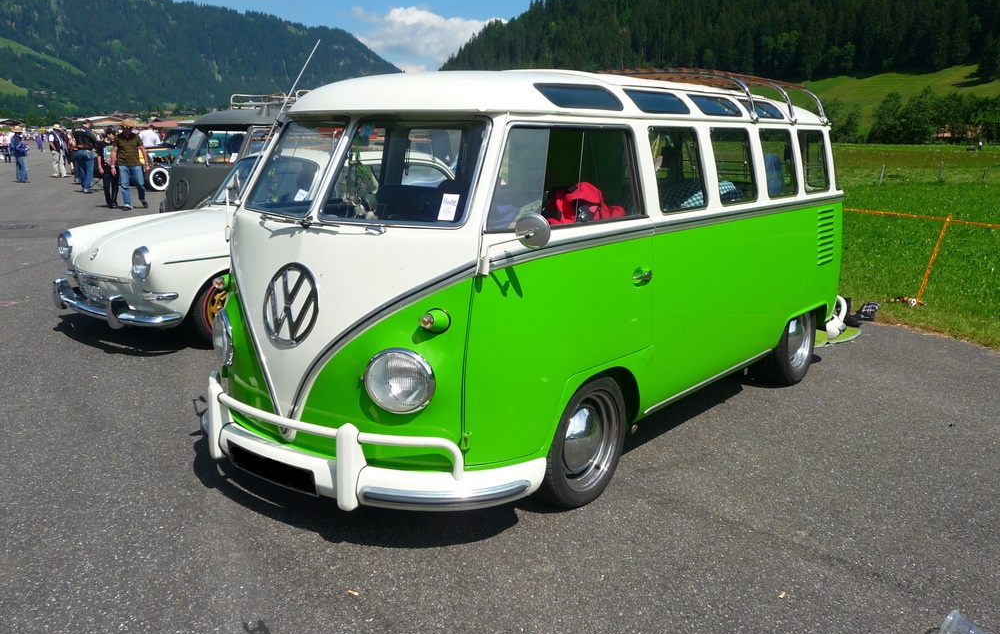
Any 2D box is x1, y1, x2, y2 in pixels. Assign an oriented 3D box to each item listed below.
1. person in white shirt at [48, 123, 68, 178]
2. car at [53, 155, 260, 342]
[{"bbox_3d":[-14.429,-5.450,28.320,0.400,1.730,0.500,4,12,15],"label":"person in white shirt"},{"bbox_3d":[-1.491,-0.751,7.438,1.610,1.380,4.200,11,16,42],"label":"car"}]

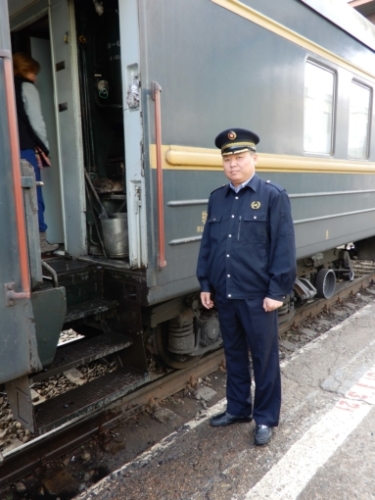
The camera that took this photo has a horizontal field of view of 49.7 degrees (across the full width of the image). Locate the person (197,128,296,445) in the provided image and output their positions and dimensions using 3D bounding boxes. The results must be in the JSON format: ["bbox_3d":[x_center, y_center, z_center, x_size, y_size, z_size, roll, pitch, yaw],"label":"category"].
[{"bbox_3d":[0.338,0.232,2.318,0.590,1.775,0.380,6,12,36],"label":"person"}]

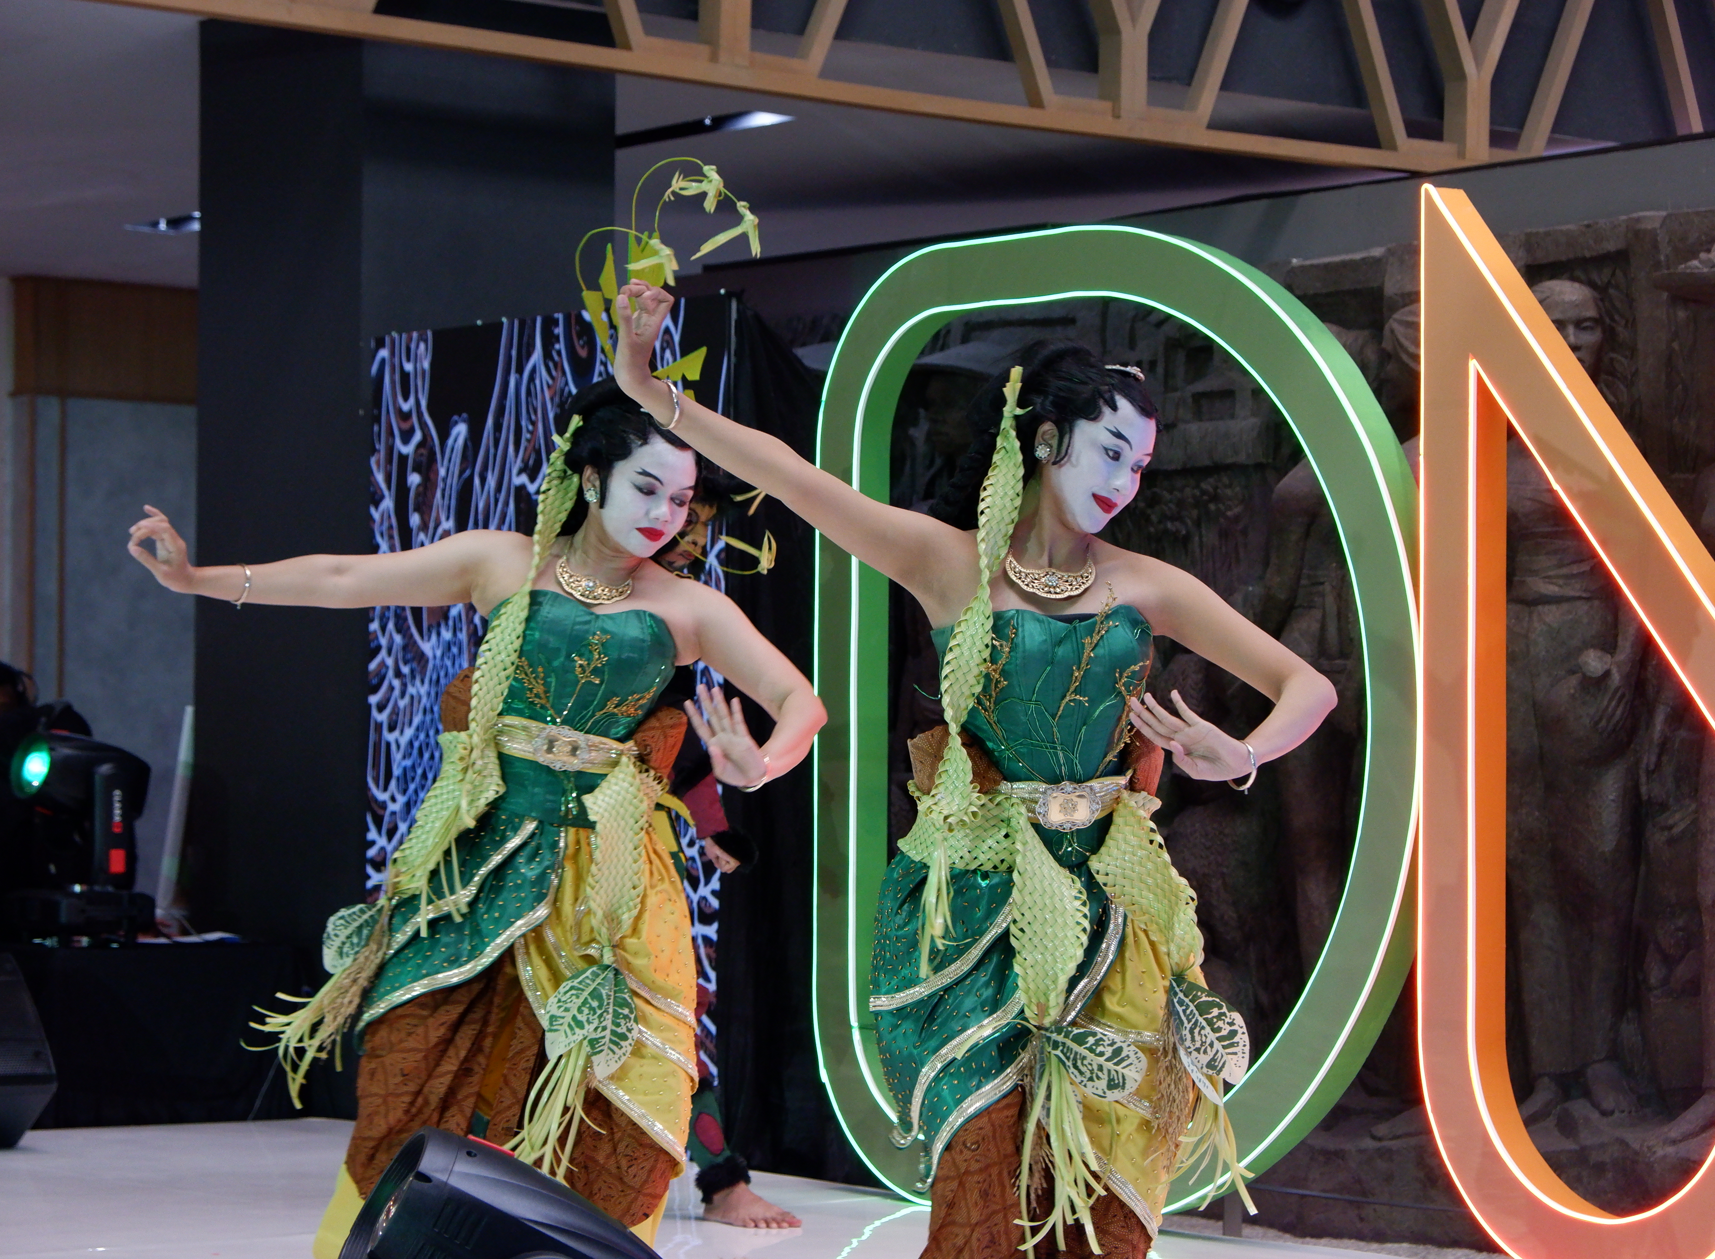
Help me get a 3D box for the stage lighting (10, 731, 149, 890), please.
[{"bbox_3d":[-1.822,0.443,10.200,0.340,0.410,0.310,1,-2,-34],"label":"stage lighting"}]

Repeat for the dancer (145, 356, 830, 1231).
[{"bbox_3d":[-0.604,0.328,6.900,1.100,1.460,0.550,0,-1,-3],"label":"dancer"}]

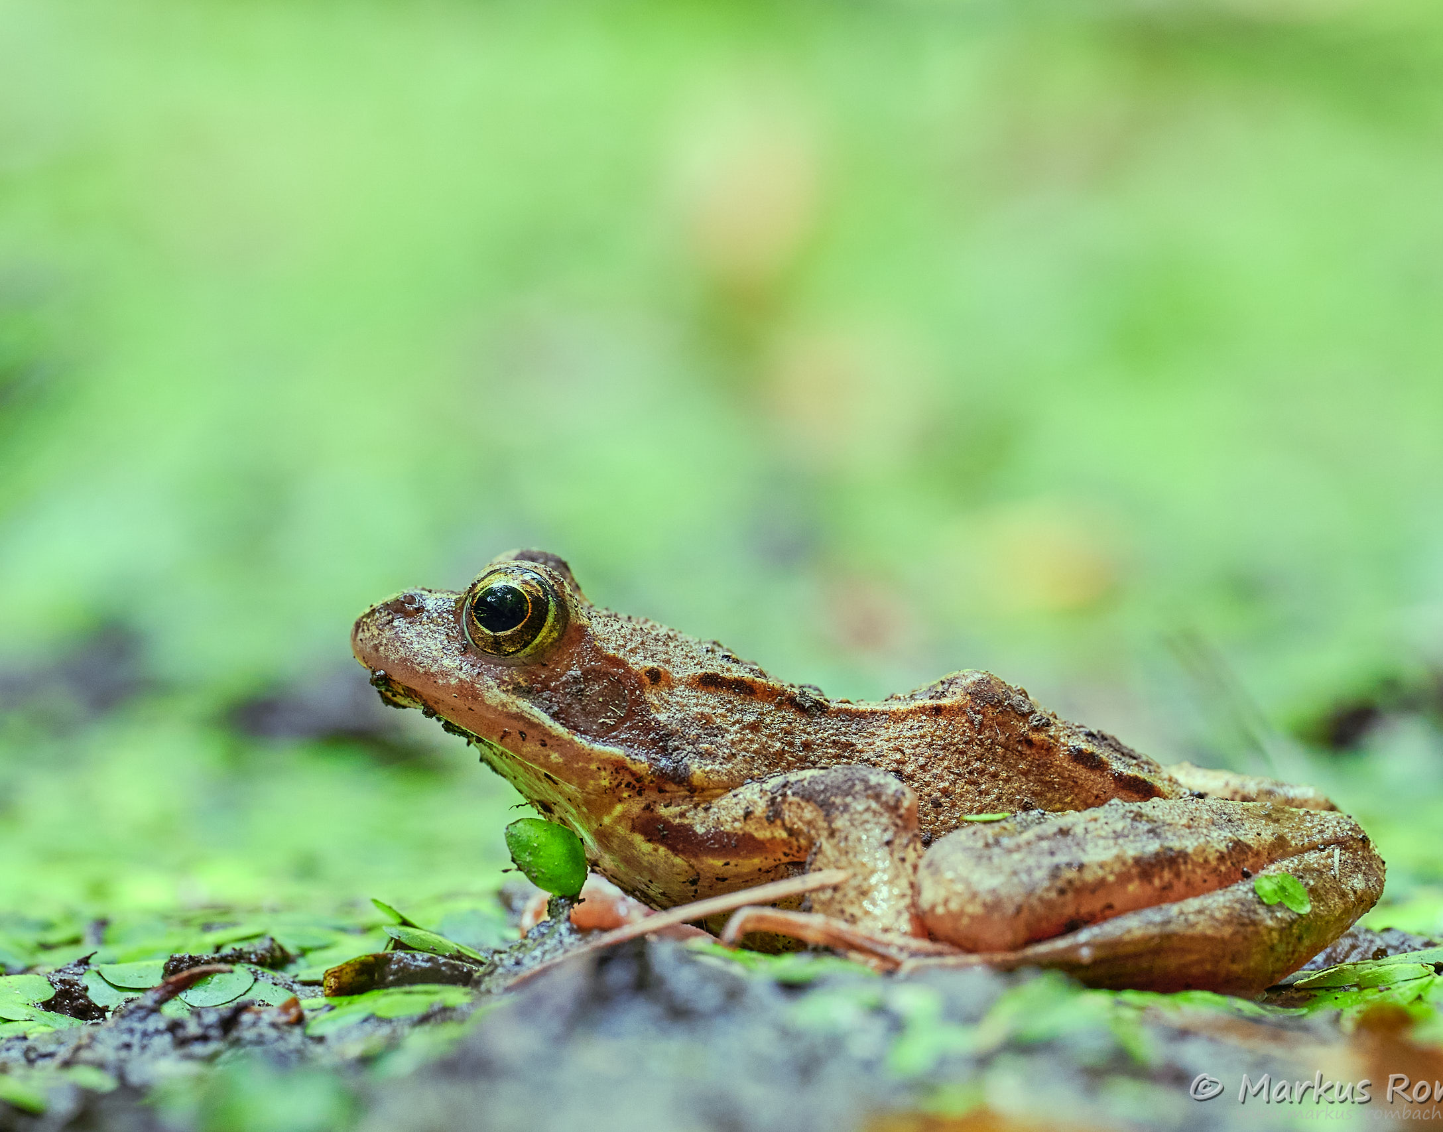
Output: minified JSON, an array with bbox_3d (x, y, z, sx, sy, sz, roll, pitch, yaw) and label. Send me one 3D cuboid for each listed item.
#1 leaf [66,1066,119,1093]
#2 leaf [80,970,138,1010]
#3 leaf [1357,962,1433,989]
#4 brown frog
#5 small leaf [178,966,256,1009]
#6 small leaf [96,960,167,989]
[{"bbox_3d":[-0.038,0.031,0.443,0.003,0.001,0.003,0,12,0],"label":"leaf"},{"bbox_3d":[-0.038,0.026,0.463,0.004,0.001,0.004,0,17,0],"label":"leaf"},{"bbox_3d":[0.042,0.026,0.467,0.005,0.001,0.004,0,12,0],"label":"leaf"},{"bbox_3d":[0.010,0.011,0.482,0.066,0.025,0.042,1,12,3],"label":"brown frog"},{"bbox_3d":[-0.032,0.026,0.464,0.005,0.001,0.005,0,18,0],"label":"small leaf"},{"bbox_3d":[-0.037,0.026,0.467,0.005,0.001,0.004,0,12,0],"label":"small leaf"}]

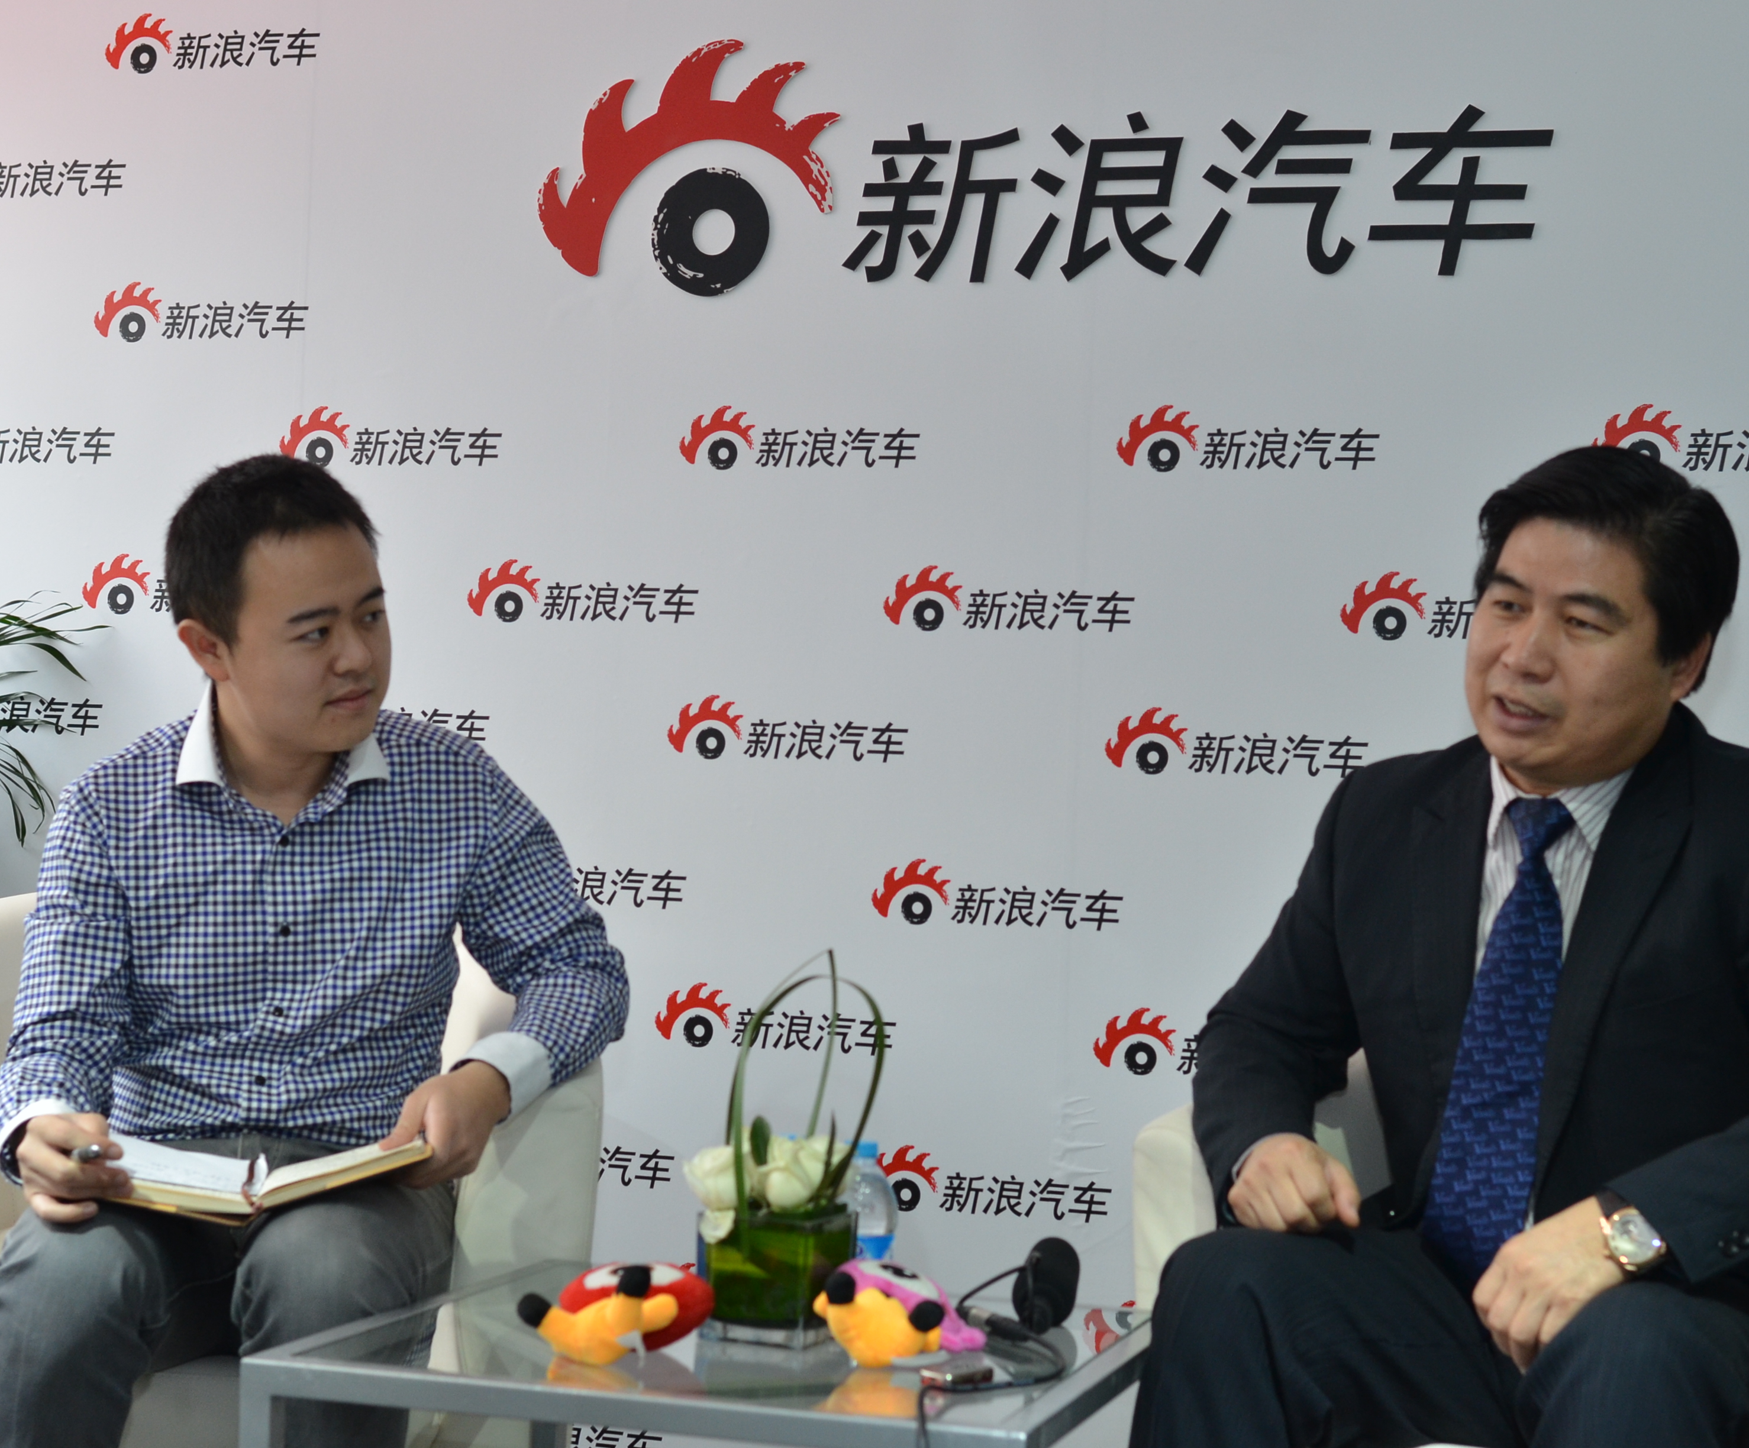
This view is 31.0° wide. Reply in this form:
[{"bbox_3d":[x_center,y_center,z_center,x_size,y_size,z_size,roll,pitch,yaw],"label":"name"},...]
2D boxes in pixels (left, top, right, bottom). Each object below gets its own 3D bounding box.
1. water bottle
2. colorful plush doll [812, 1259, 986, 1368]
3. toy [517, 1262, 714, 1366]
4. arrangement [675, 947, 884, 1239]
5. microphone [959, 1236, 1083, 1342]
[{"bbox_3d":[-0.011,0.442,2.743,0.064,0.158,0.064,2,-2,0],"label":"water bottle"},{"bbox_3d":[0.019,0.480,2.589,0.128,0.068,0.118,1,12,25],"label":"colorful plush doll"},{"bbox_3d":[-0.212,0.471,2.563,0.156,0.066,0.122,2,10,0],"label":"toy"},{"bbox_3d":[-0.077,0.308,2.653,0.170,0.240,0.145,2,-2,0],"label":"arrangement"},{"bbox_3d":[0.128,0.484,2.722,0.105,0.084,0.075,2,-2,0],"label":"microphone"}]

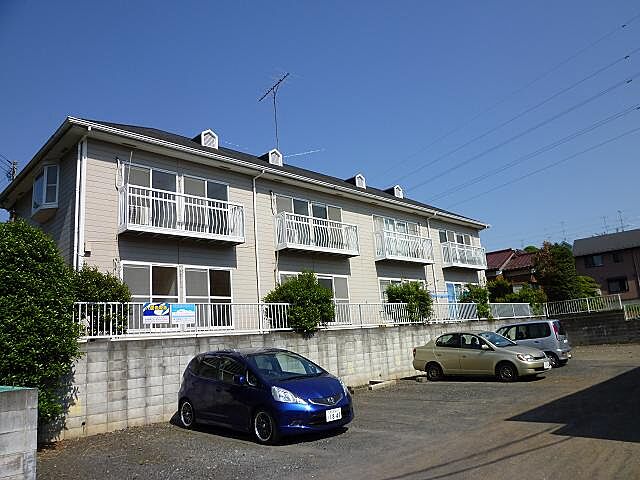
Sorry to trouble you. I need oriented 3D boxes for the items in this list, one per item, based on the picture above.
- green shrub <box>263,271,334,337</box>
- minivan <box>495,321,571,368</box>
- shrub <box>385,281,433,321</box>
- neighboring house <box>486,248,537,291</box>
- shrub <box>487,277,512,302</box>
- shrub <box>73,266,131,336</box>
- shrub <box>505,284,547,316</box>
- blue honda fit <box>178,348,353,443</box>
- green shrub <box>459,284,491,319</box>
[{"bbox_3d":[-0.643,1.984,14.091,2.285,2.063,2.057,8,-17,-44],"label":"green shrub"},{"bbox_3d":[7.571,4.014,17.535,3.600,1.620,1.550,-14,-15,39],"label":"minivan"},{"bbox_3d":[3.505,2.496,18.332,1.998,1.742,1.798,8,-17,-44],"label":"shrub"},{"bbox_3d":[15.518,3.373,36.055,7.500,5.800,9.000,8,-17,-44],"label":"neighboring house"},{"bbox_3d":[10.274,3.323,26.476,1.340,2.458,1.340,8,-17,-44],"label":"shrub"},{"bbox_3d":[-4.991,1.469,10.374,1.386,1.734,1.248,8,-17,-44],"label":"shrub"},{"bbox_3d":[11.654,3.480,26.238,2.621,1.860,2.097,8,-17,-44],"label":"shrub"},{"bbox_3d":[-1.105,2.836,8.824,1.695,1.520,3.900,7,-16,-43],"label":"blue honda fit"},{"bbox_3d":[7.334,2.994,21.959,1.550,1.739,1.395,8,-17,-44],"label":"green shrub"}]

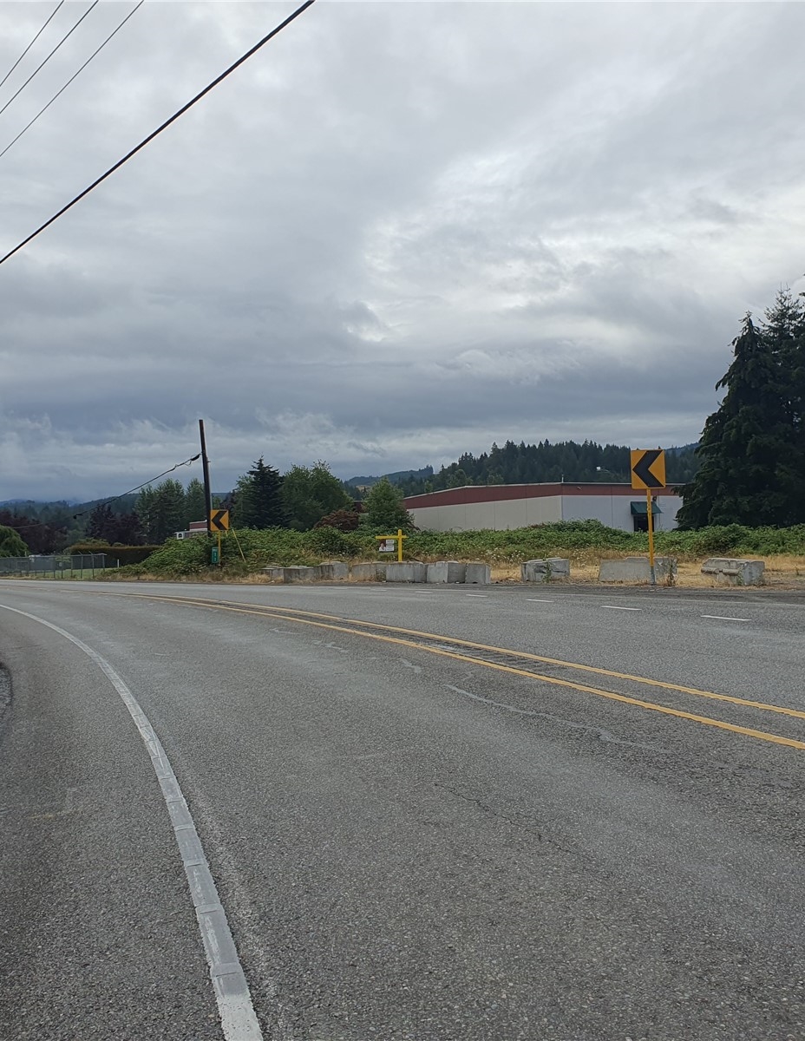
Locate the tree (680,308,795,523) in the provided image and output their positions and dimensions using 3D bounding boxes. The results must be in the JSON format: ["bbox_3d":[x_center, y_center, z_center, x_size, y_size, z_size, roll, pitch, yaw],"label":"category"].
[{"bbox_3d":[21.200,-5.600,65.000,8.000,14.800,8.000,0,0,0],"label":"tree"}]

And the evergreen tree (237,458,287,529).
[{"bbox_3d":[-13.372,-1.060,99.897,4.785,9.847,4.785,-1,-1,0],"label":"evergreen tree"}]

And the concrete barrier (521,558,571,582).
[{"bbox_3d":[4.664,1.613,33.424,1.650,0.640,0.610,-1,-1,-8],"label":"concrete barrier"}]

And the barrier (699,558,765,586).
[{"bbox_3d":[8.520,1.320,26.950,0.650,0.620,1.720,0,0,-19],"label":"barrier"}]

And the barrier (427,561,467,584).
[{"bbox_3d":[1.260,1.460,29.900,0.620,0.620,1.490,0,0,20],"label":"barrier"}]

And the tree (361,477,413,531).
[{"bbox_3d":[-1.060,-0.450,70.000,3.600,5.000,3.600,0,0,0],"label":"tree"}]

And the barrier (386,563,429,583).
[{"bbox_3d":[0.184,1.703,34.752,0.610,0.650,1.830,0,-1,-30],"label":"barrier"}]

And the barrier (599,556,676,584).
[{"bbox_3d":[6.082,1.305,27.604,0.610,0.670,1.830,0,-2,-40],"label":"barrier"}]

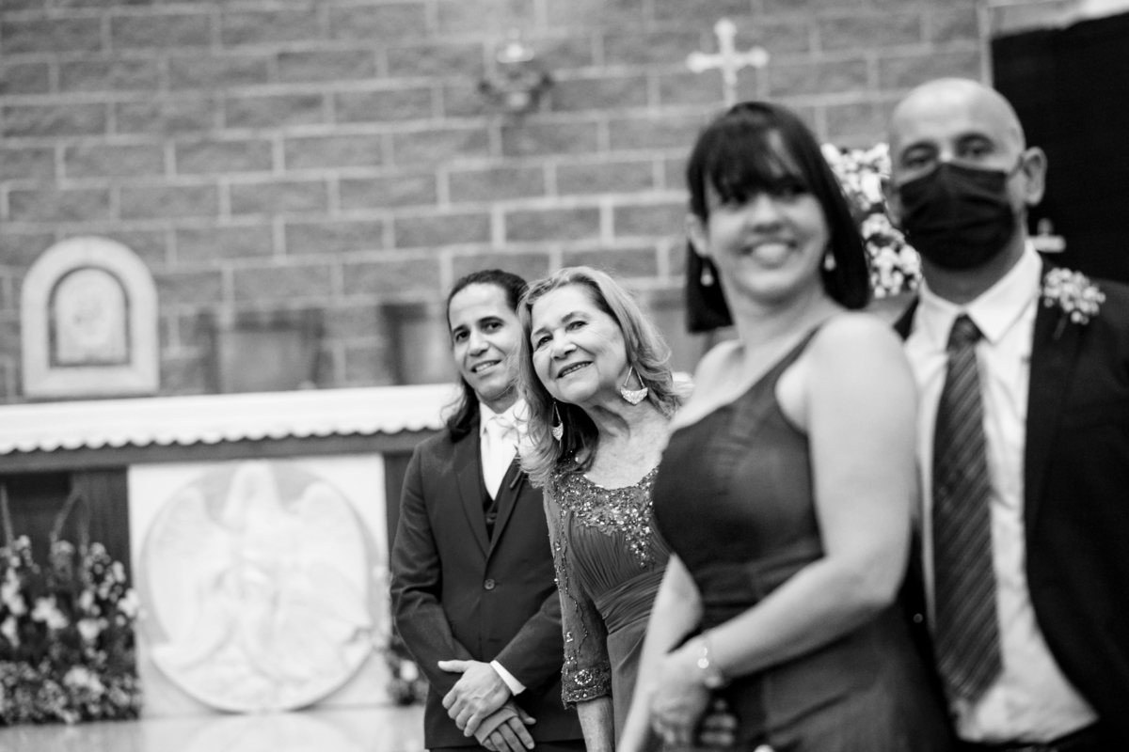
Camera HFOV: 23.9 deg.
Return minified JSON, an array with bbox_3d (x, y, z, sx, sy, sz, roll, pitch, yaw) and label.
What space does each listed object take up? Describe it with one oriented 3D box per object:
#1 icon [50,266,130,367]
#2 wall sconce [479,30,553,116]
[{"bbox_3d":[-1.772,-0.223,9.950,0.297,0.373,0.040,-3,1,0],"label":"icon"},{"bbox_3d":[-0.180,-1.125,9.880,0.275,0.310,0.220,-3,1,0],"label":"wall sconce"}]

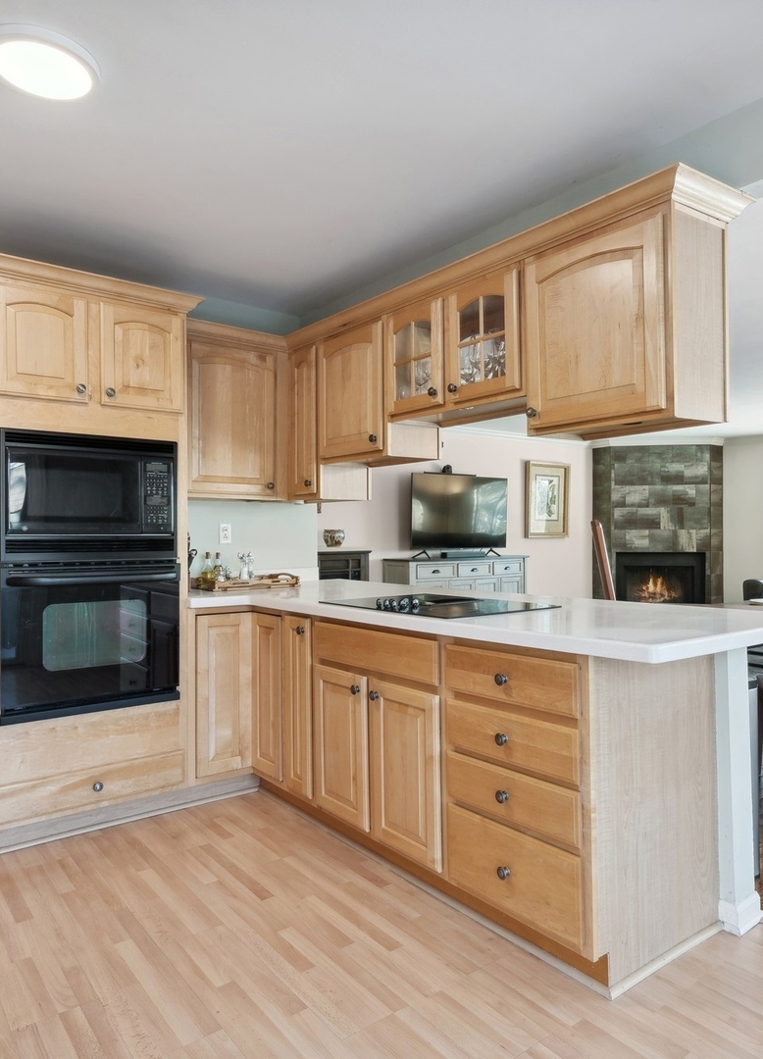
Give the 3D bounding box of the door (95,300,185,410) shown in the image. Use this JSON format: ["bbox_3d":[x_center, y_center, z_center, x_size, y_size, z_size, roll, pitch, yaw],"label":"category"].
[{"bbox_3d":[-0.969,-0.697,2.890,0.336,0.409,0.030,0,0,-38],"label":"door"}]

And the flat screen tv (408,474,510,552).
[{"bbox_3d":[0.872,-0.177,7.663,1.440,0.820,0.080,0,-1,-38],"label":"flat screen tv"}]

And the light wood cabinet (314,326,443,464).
[{"bbox_3d":[-0.029,-0.620,3.414,0.327,0.613,0.545,0,-1,-38],"label":"light wood cabinet"}]

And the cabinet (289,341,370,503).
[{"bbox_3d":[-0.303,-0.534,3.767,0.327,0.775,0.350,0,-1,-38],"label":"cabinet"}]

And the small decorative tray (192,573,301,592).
[{"bbox_3d":[-0.718,0.271,3.701,0.480,0.070,0.300,0,-1,-38],"label":"small decorative tray"}]

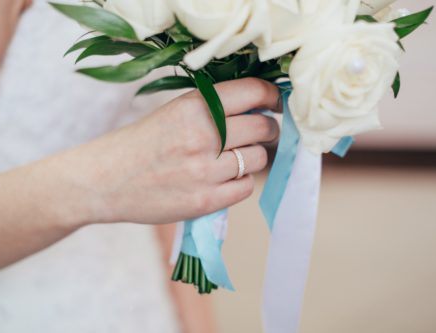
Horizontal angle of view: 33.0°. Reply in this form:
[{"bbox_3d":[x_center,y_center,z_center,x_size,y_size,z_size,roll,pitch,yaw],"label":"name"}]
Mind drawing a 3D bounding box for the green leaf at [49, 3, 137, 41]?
[{"bbox_3d":[-0.080,-0.096,0.475,0.066,0.015,0.020,23,0,-18],"label":"green leaf"}]

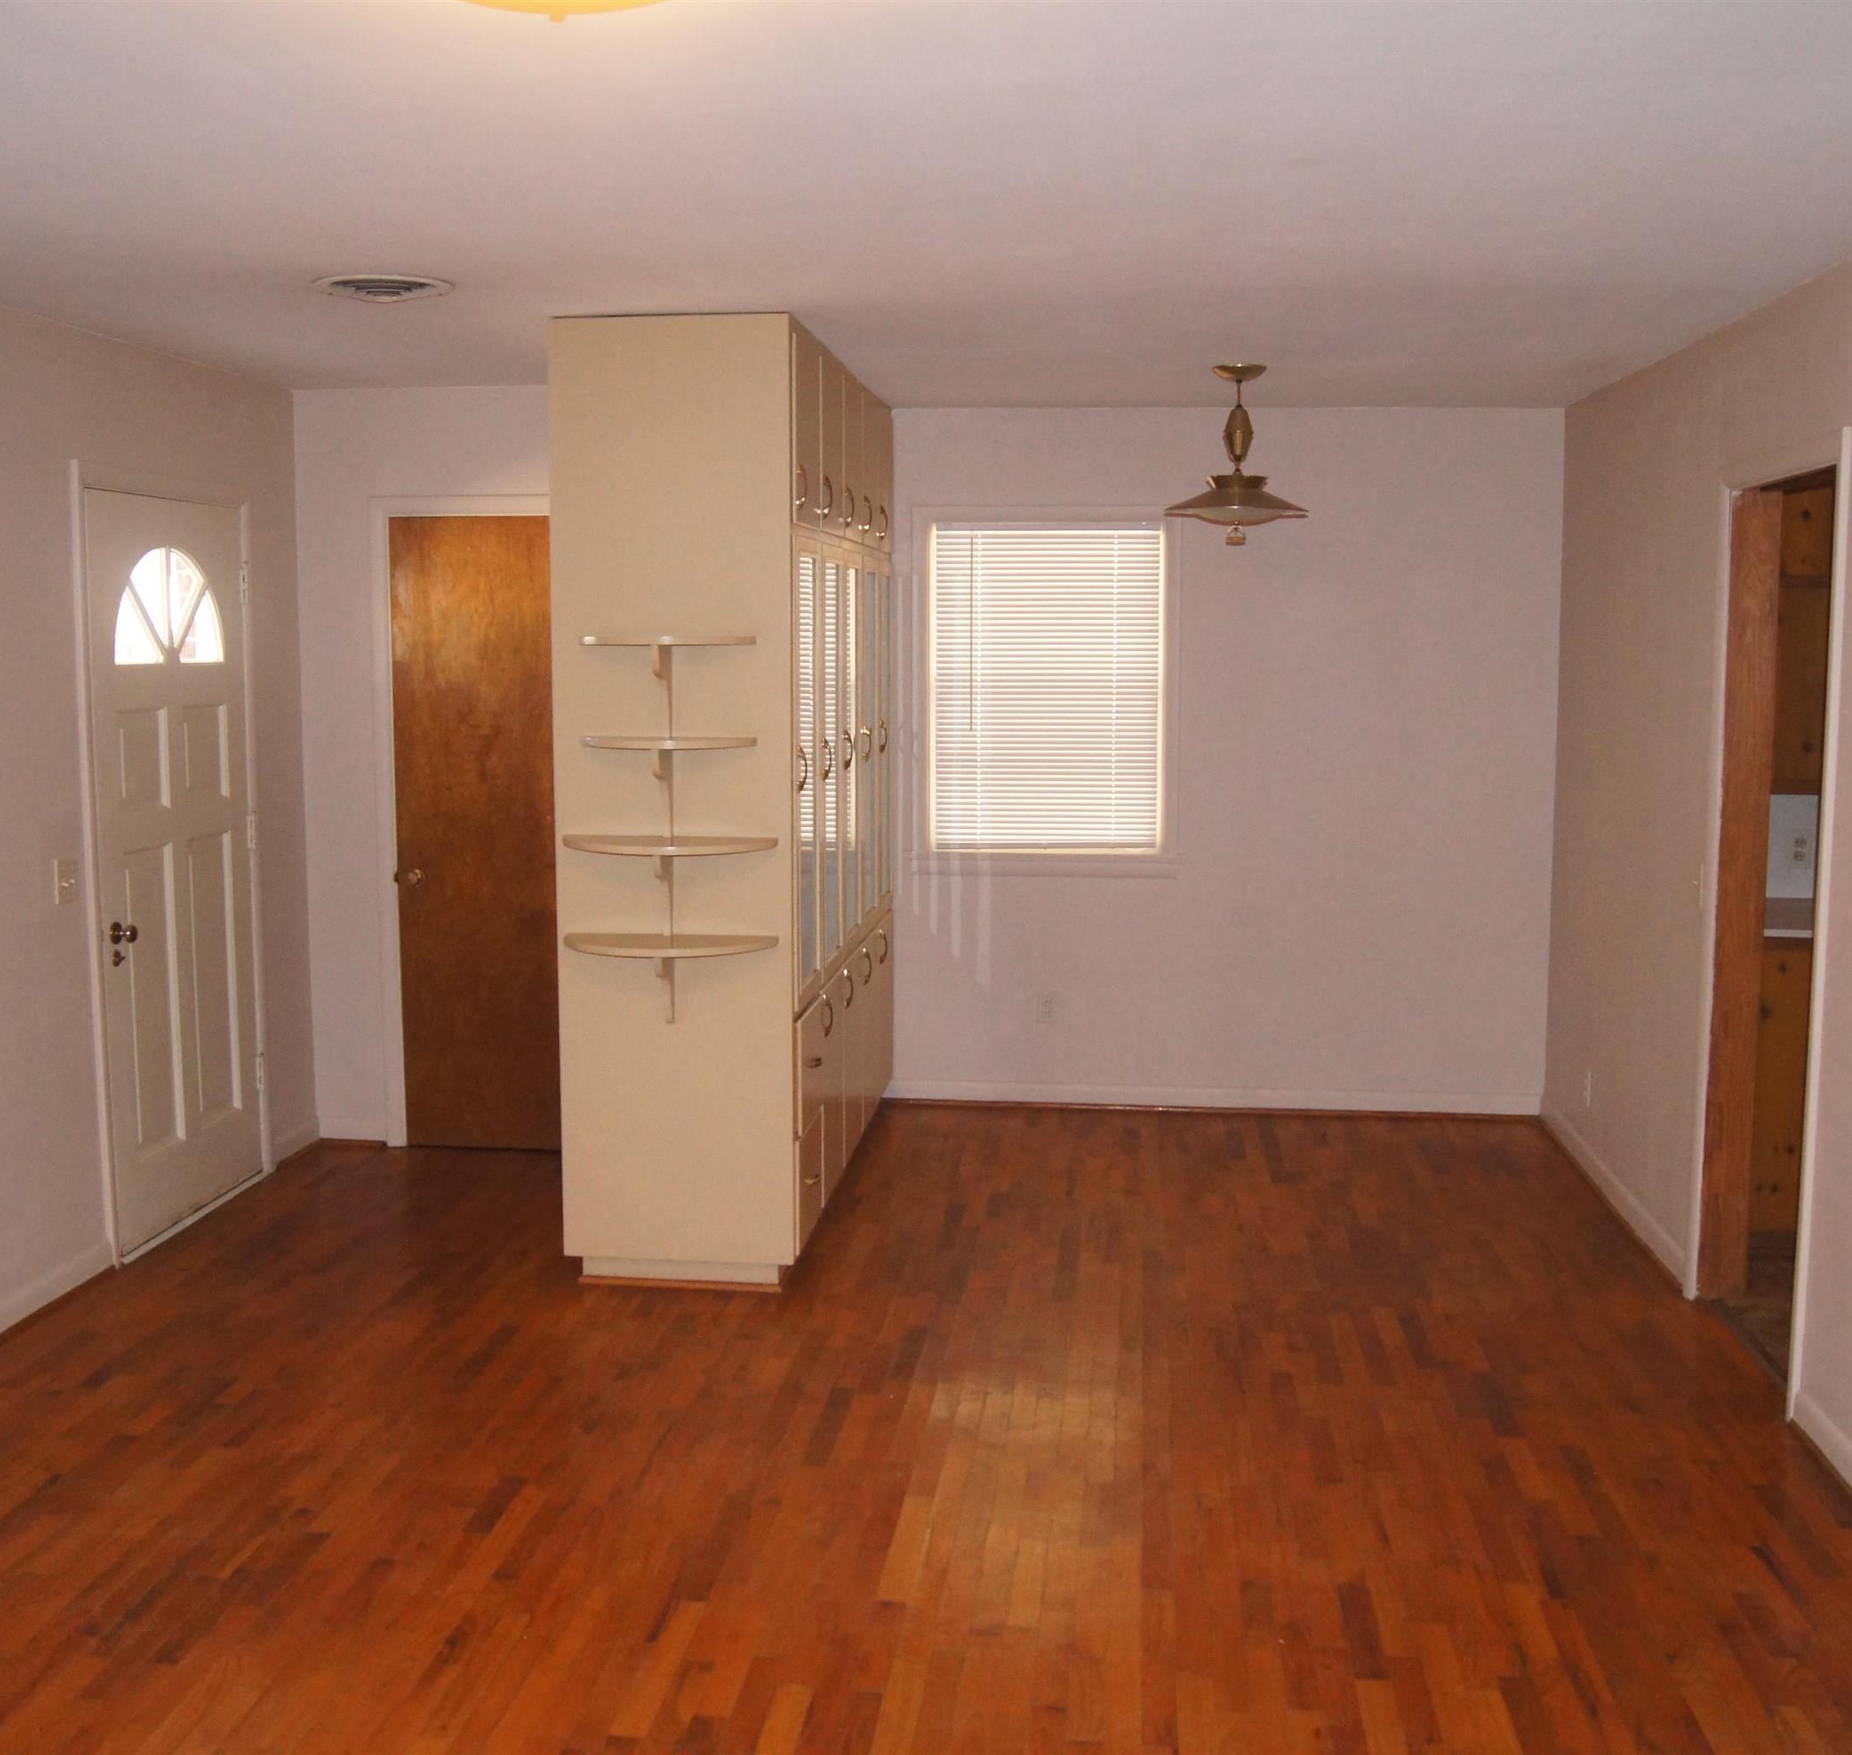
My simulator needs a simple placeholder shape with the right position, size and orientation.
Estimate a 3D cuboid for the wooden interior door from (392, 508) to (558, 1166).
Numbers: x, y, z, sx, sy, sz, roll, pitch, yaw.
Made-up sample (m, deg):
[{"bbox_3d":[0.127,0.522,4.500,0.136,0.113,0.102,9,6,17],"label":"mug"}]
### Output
[{"bbox_3d":[-1.335,-0.127,6.396,0.750,2.040,0.043,1,7,6],"label":"wooden interior door"}]

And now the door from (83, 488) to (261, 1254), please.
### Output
[{"bbox_3d":[-2.124,-0.041,5.615,0.045,2.027,0.885,1,7,6],"label":"door"}]

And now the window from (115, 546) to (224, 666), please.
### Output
[{"bbox_3d":[-2.120,-0.756,5.516,0.040,0.323,0.626,1,7,6],"label":"window"}]

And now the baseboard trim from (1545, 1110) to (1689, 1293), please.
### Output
[{"bbox_3d":[2.035,0.922,5.987,0.022,0.080,1.800,1,7,6],"label":"baseboard trim"}]

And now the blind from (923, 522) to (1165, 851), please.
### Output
[{"bbox_3d":[0.415,-0.658,6.886,0.816,1.132,0.050,1,7,6],"label":"blind"}]

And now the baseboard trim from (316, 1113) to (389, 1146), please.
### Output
[{"bbox_3d":[-1.901,0.842,6.547,0.239,0.081,0.020,1,7,6],"label":"baseboard trim"}]

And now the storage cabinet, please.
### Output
[{"bbox_3d":[-0.503,-0.270,5.958,0.600,2.439,2.120,1,7,6],"label":"storage cabinet"}]

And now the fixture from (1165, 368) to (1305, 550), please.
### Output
[{"bbox_3d":[0.902,-1.210,5.697,0.409,0.504,0.410,1,7,6],"label":"fixture"}]

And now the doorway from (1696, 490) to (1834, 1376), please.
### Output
[{"bbox_3d":[1.961,0.118,4.532,0.140,2.034,0.760,1,7,6],"label":"doorway"}]

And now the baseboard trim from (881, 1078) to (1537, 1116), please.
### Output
[{"bbox_3d":[1.017,0.794,6.990,2.250,0.080,0.021,1,7,6],"label":"baseboard trim"}]

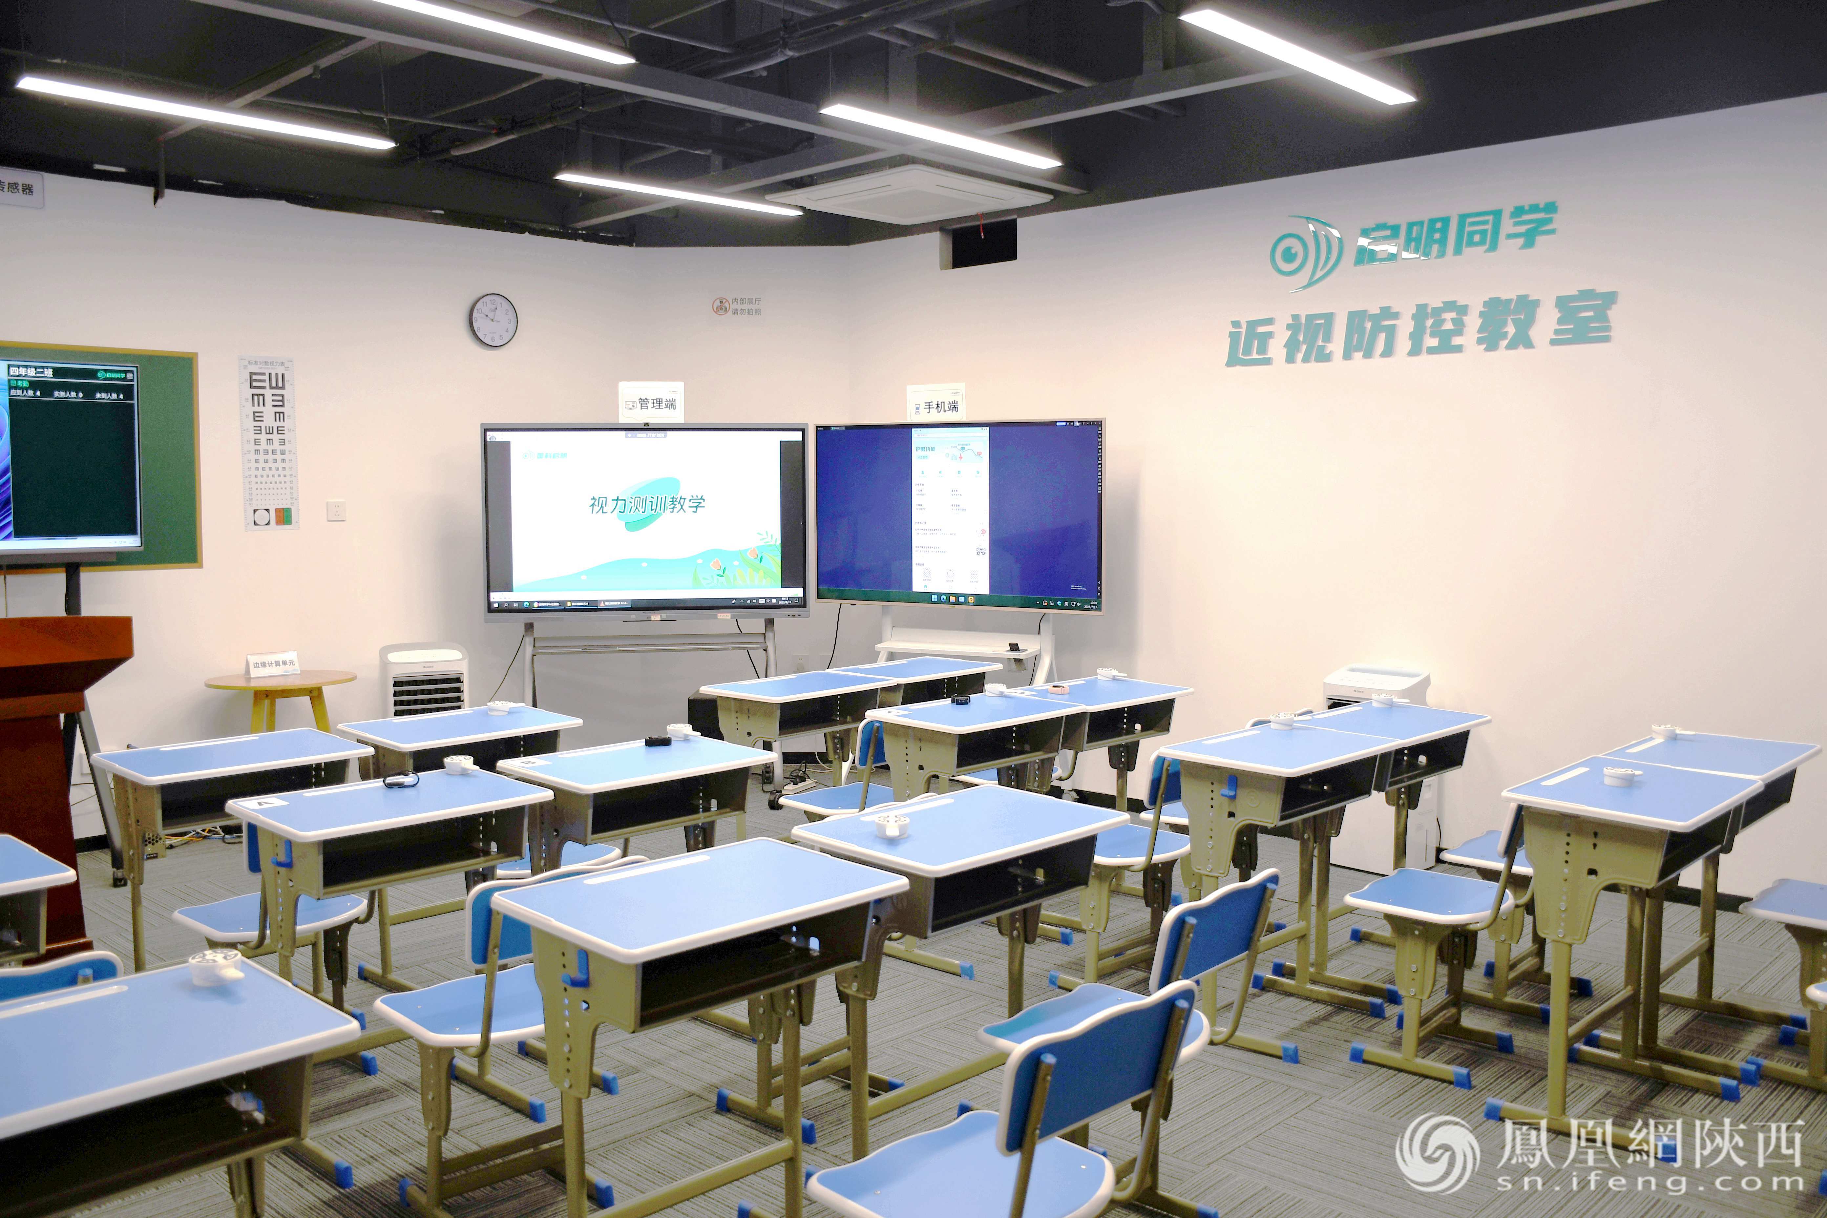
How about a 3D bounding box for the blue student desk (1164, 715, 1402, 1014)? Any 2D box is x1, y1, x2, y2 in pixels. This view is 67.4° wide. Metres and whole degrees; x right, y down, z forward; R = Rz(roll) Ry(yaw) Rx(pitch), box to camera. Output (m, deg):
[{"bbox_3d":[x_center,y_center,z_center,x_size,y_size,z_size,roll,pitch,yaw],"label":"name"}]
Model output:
[{"bbox_3d":[1.026,0.773,3.852,0.600,0.795,0.410,-5,8,-44],"label":"blue student desk"}]

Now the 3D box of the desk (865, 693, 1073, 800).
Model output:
[{"bbox_3d":[0.219,0.716,4.409,0.410,0.796,0.600,6,8,45],"label":"desk"}]

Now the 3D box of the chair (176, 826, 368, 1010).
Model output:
[{"bbox_3d":[-1.476,0.767,3.235,0.460,0.750,0.380,3,5,43],"label":"chair"}]

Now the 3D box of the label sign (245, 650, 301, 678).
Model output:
[{"bbox_3d":[-2.665,0.227,5.698,0.195,0.090,0.085,-5,7,-44],"label":"label sign"}]

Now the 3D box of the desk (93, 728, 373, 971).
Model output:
[{"bbox_3d":[-1.877,0.775,3.830,0.410,0.766,0.600,5,7,41],"label":"desk"}]

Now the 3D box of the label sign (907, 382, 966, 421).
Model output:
[{"bbox_3d":[0.107,-0.944,6.380,0.297,0.205,0.012,3,6,26],"label":"label sign"}]

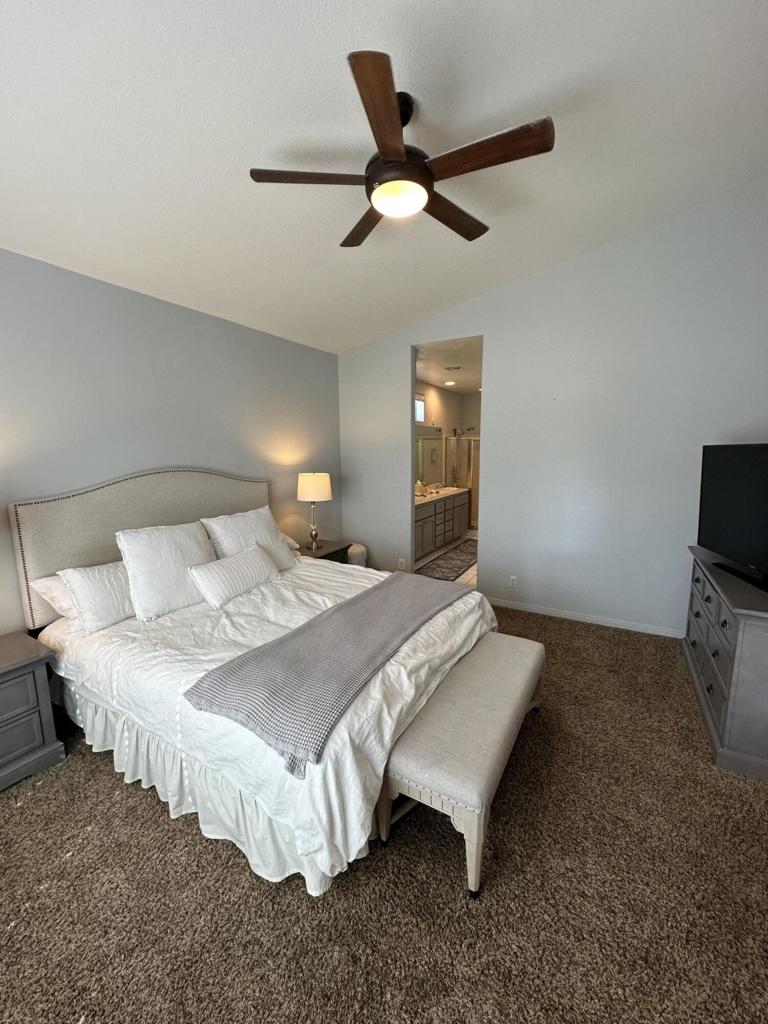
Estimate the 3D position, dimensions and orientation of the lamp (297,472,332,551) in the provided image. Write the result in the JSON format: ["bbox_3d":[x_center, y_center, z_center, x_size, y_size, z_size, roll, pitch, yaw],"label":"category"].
[{"bbox_3d":[-0.734,-0.009,4.286,0.366,0.793,0.366,-1,8,0],"label":"lamp"}]

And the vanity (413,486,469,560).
[{"bbox_3d":[0.740,0.175,6.818,0.577,0.882,2.568,4,10,29],"label":"vanity"}]

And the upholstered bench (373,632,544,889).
[{"bbox_3d":[0.486,1.088,2.134,0.419,0.458,1.308,4,10,29],"label":"upholstered bench"}]

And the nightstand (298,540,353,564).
[{"bbox_3d":[-0.696,0.690,4.375,0.455,0.618,0.650,4,10,29],"label":"nightstand"}]

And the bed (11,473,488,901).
[{"bbox_3d":[-0.653,0.480,2.718,2.121,1.519,2.023,4,10,29],"label":"bed"}]

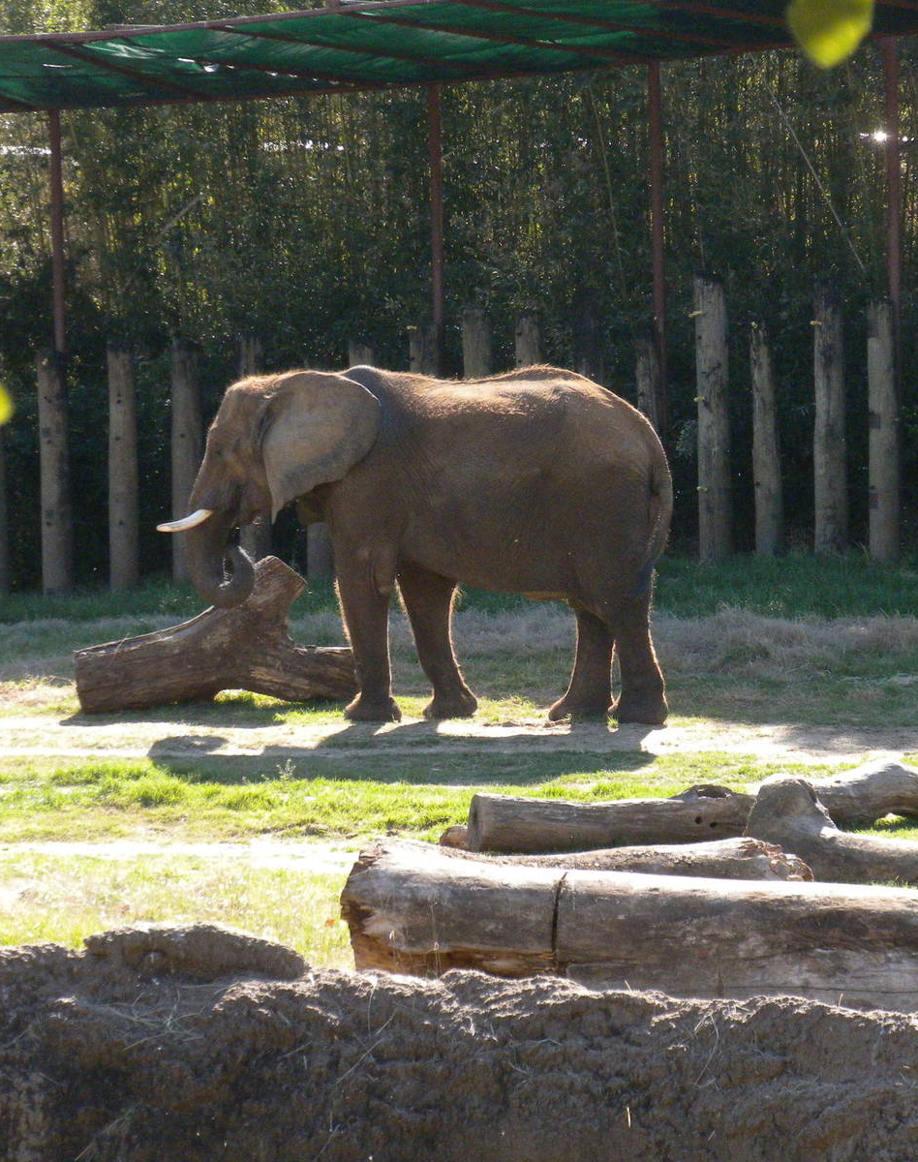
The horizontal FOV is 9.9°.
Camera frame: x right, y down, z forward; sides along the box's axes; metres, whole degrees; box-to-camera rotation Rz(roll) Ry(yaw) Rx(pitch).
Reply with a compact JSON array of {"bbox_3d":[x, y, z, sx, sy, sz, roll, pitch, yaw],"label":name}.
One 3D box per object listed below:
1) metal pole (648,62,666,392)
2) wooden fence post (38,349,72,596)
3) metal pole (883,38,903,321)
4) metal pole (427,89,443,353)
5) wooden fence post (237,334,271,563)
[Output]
[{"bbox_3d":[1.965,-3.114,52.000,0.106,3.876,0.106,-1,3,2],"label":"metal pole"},{"bbox_3d":[-4.093,-1.104,54.000,0.301,2.467,0.301,-1,3,-4],"label":"wooden fence post"},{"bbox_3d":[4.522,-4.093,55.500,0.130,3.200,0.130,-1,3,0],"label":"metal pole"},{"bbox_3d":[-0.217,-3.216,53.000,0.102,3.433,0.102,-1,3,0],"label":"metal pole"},{"bbox_3d":[-1.984,-1.188,51.709,0.310,2.370,0.310,-1,4,0],"label":"wooden fence post"}]

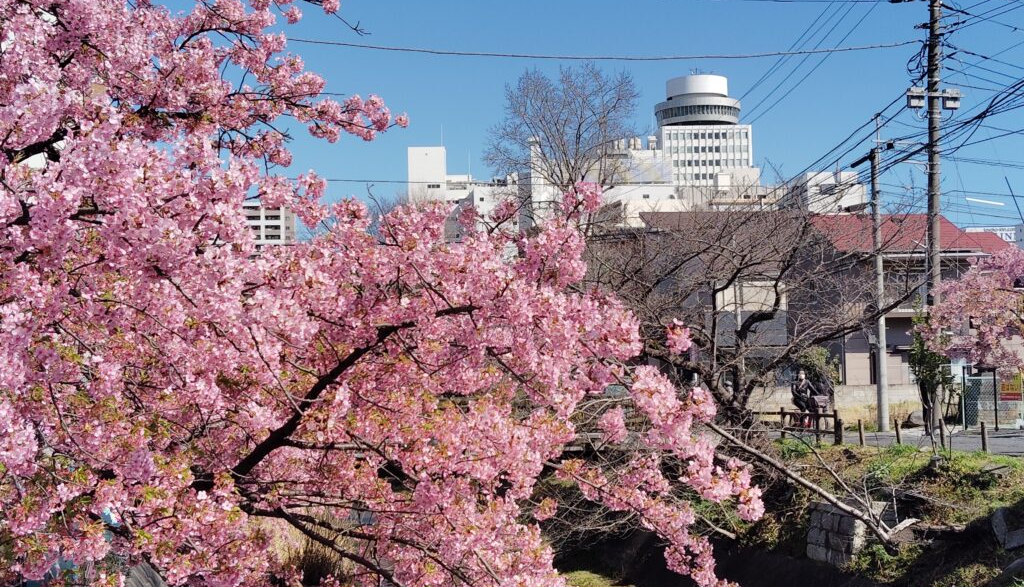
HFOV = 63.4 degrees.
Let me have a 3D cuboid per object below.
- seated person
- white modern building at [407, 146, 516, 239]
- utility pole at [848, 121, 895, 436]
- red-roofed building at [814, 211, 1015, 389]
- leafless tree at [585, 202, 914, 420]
[{"bbox_3d":[7.395,2.608,20.900,0.680,1.380,0.520,-3,-3,44],"label":"seated person"},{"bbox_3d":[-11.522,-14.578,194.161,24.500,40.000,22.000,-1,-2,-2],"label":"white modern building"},{"bbox_3d":[9.411,-0.522,21.655,1.150,8.230,0.700,-1,-2,-6],"label":"utility pole"},{"bbox_3d":[13.094,0.580,27.597,6.300,6.400,5.800,-1,-2,-4],"label":"red-roofed building"},{"bbox_3d":[5.460,0.605,18.600,7.400,5.000,6.000,-1,-2,-3],"label":"leafless tree"}]

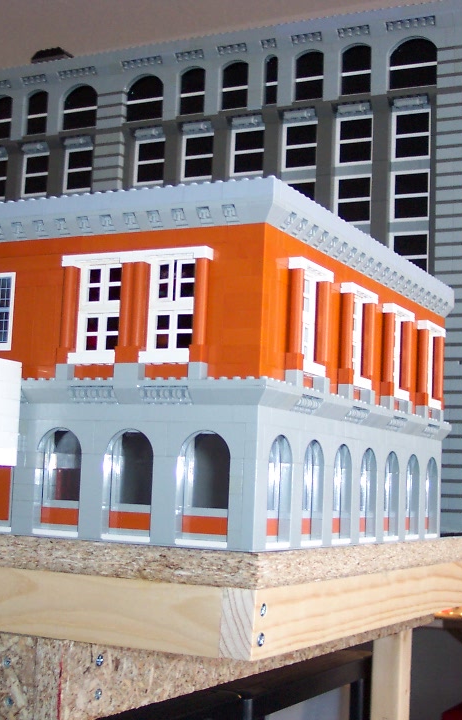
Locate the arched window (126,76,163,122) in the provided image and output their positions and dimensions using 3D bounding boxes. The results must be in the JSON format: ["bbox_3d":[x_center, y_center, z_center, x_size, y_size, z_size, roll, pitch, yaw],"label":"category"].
[{"bbox_3d":[-0.088,-0.269,1.182,0.048,0.051,0.010,-1,-7,27],"label":"arched window"}]

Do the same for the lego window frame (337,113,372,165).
[{"bbox_3d":[0.118,-0.208,1.083,0.040,0.048,0.009,-1,-7,27],"label":"lego window frame"}]

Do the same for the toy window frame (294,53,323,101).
[{"bbox_3d":[0.076,-0.272,1.099,0.032,0.051,0.010,-1,-7,27],"label":"toy window frame"}]

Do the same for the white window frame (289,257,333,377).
[{"bbox_3d":[0.044,-0.023,0.663,0.012,0.064,0.048,-1,-7,27],"label":"white window frame"}]

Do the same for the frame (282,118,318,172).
[{"bbox_3d":[0.069,-0.207,1.109,0.040,0.048,0.009,-1,-7,27],"label":"frame"}]

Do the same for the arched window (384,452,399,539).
[{"bbox_3d":[0.111,0.096,0.810,0.008,0.062,0.032,-1,-7,27],"label":"arched window"}]

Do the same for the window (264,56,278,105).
[{"bbox_3d":[0.040,-0.271,1.110,0.016,0.052,0.009,-1,-7,27],"label":"window"}]

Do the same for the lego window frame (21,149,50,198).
[{"bbox_3d":[-0.214,-0.207,1.256,0.038,0.054,0.010,-1,-7,27],"label":"lego window frame"}]

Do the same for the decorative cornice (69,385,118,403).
[{"bbox_3d":[-0.079,0.020,0.652,0.032,0.010,0.008,-1,-7,27],"label":"decorative cornice"}]

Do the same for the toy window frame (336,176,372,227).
[{"bbox_3d":[0.118,-0.152,1.085,0.040,0.045,0.008,-1,-7,26],"label":"toy window frame"}]

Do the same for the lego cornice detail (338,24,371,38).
[{"bbox_3d":[0.116,-0.312,1.081,0.032,0.011,0.008,-1,-7,27],"label":"lego cornice detail"}]

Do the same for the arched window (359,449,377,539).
[{"bbox_3d":[0.087,0.090,0.767,0.010,0.063,0.032,-1,-7,27],"label":"arched window"}]

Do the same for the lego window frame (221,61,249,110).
[{"bbox_3d":[0.005,-0.270,1.135,0.032,0.051,0.010,-1,-7,27],"label":"lego window frame"}]

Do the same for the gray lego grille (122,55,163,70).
[{"bbox_3d":[-0.091,-0.307,1.176,0.048,0.009,0.007,-1,-7,27],"label":"gray lego grille"}]

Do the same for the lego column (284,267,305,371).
[{"bbox_3d":[0.037,-0.023,0.651,0.008,0.058,0.008,-1,-7,27],"label":"lego column"}]

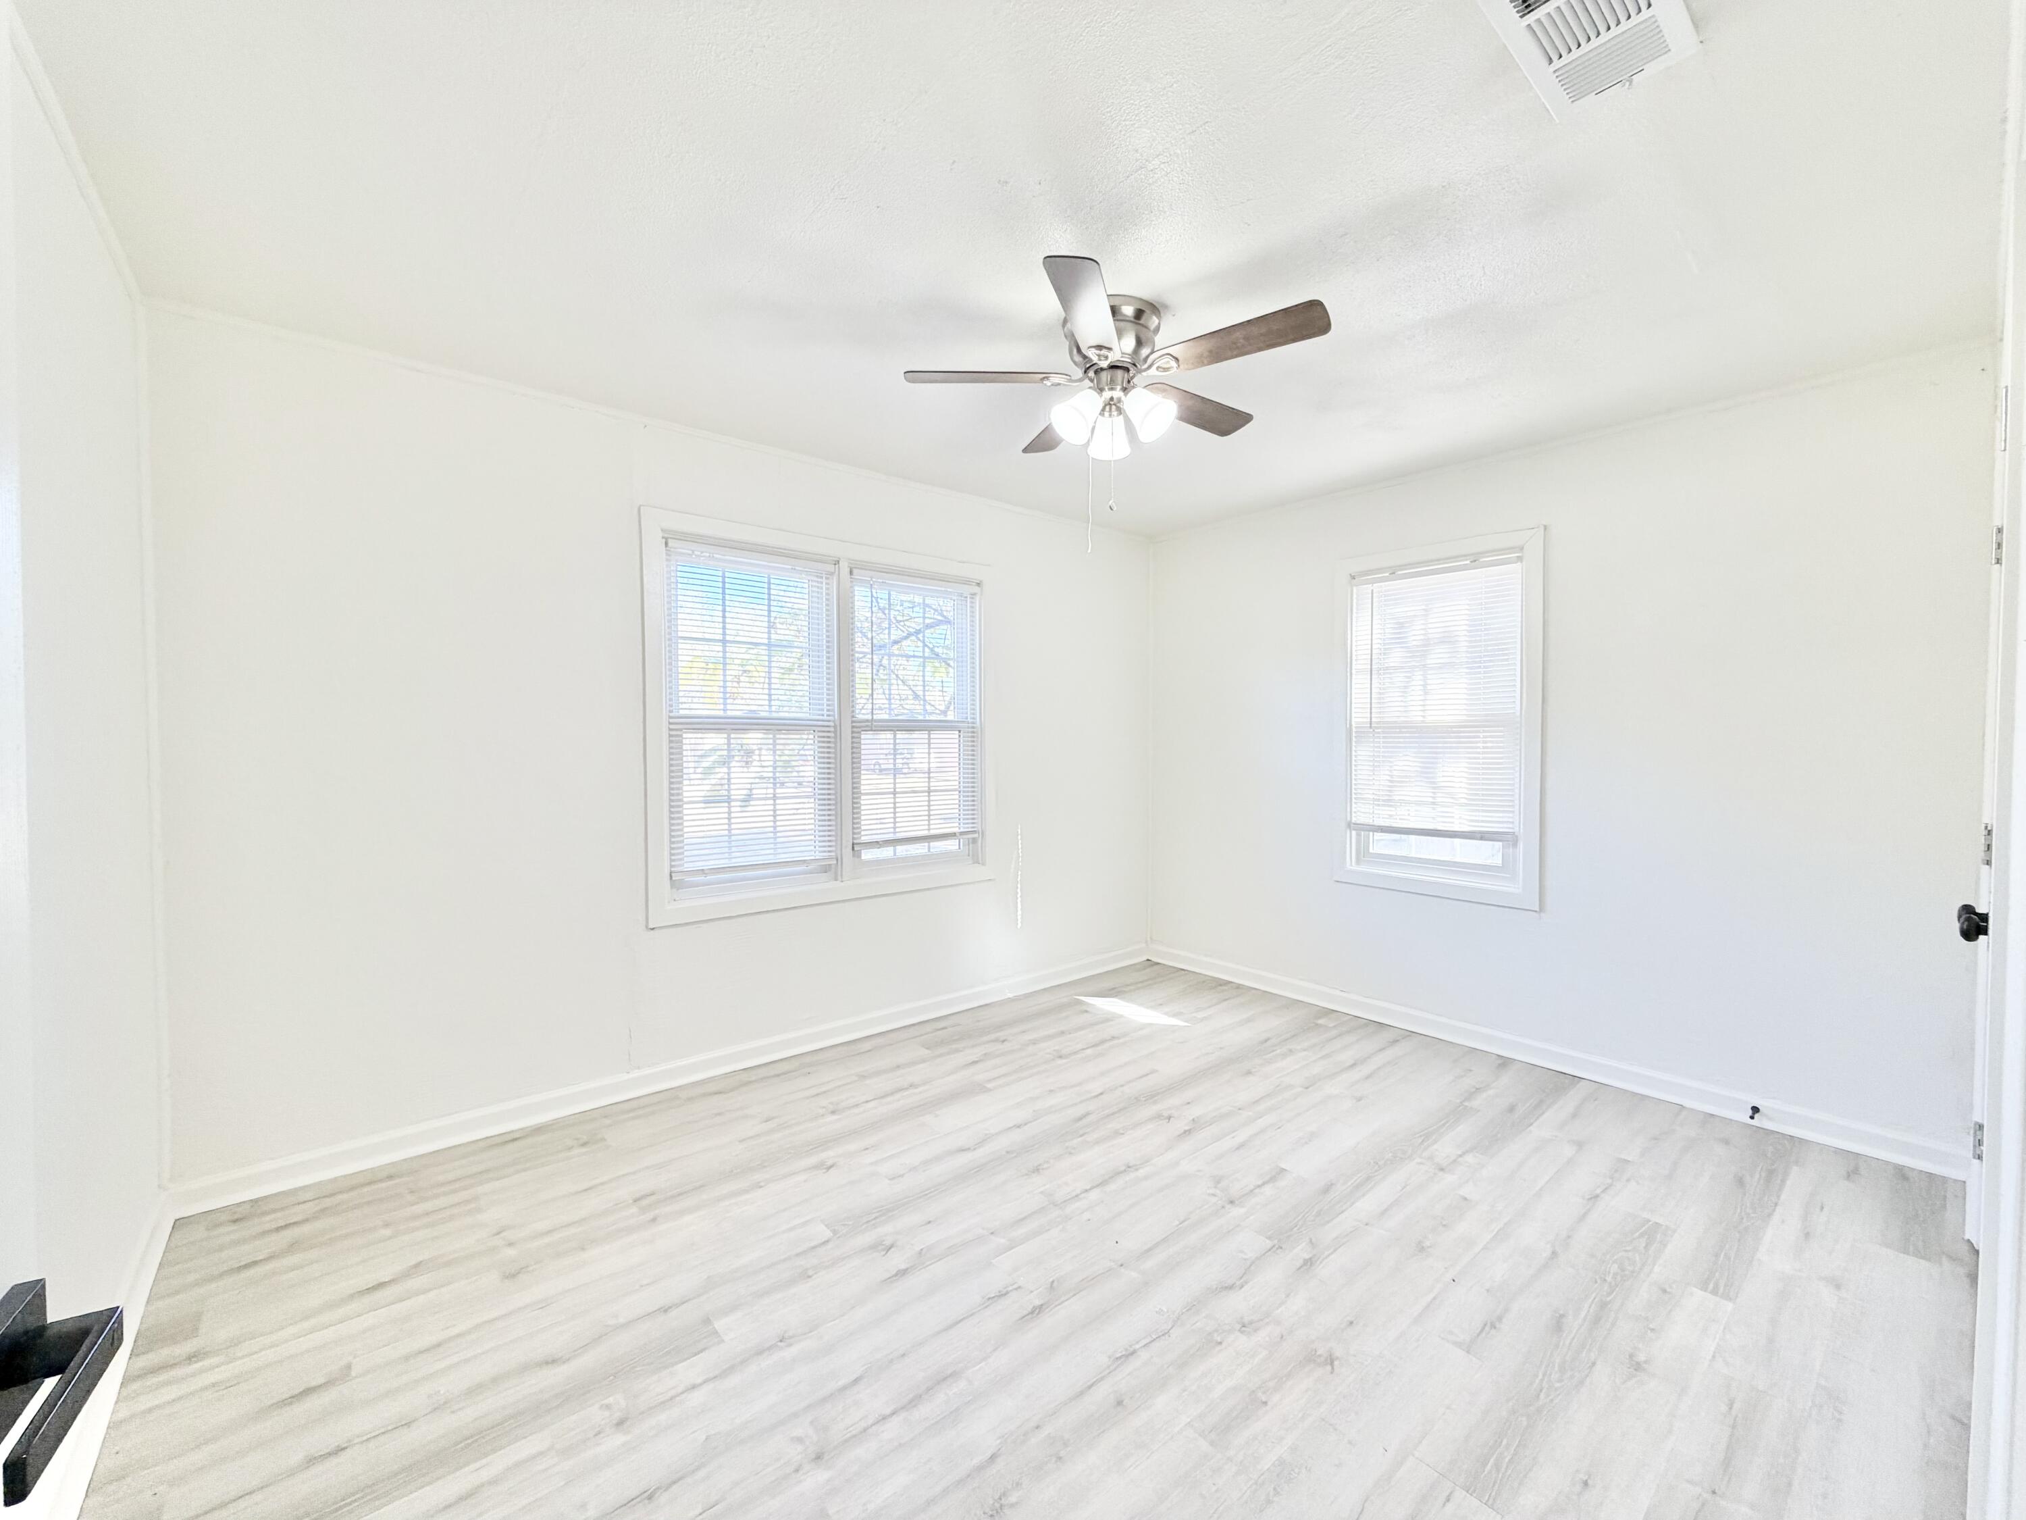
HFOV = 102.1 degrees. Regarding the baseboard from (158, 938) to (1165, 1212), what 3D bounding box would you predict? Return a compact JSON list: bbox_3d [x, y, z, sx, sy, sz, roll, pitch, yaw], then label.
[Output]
[{"bbox_3d":[-0.740,1.158,3.487,3.978,0.092,0.020,-1,2,-40],"label":"baseboard"}]

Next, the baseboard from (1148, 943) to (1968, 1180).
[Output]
[{"bbox_3d":[1.785,1.151,3.578,0.020,0.092,3.103,-1,2,-40],"label":"baseboard"}]

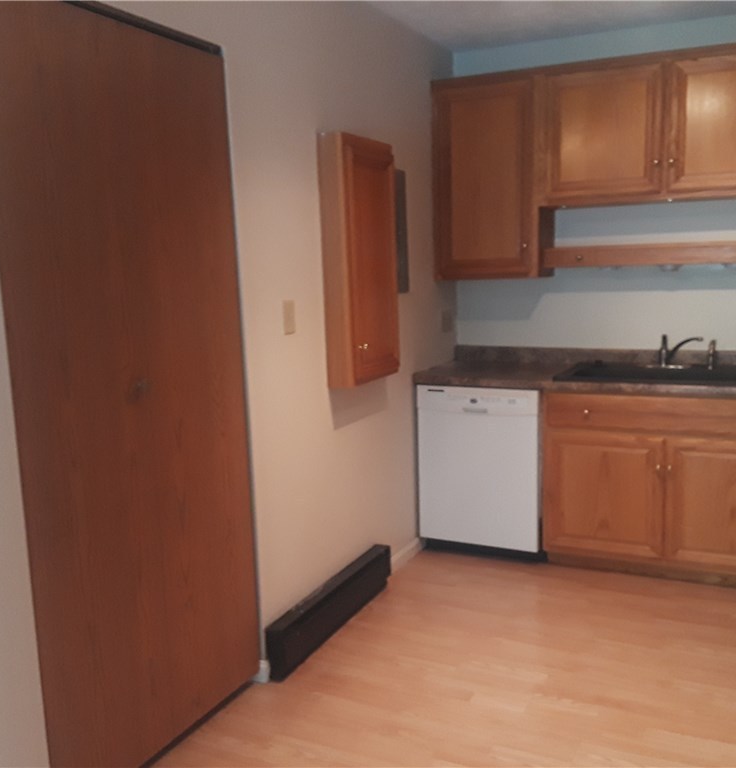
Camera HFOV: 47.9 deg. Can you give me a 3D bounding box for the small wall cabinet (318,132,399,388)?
[{"bbox_3d":[-0.023,-0.491,3.345,0.110,0.957,0.449,2,9,26],"label":"small wall cabinet"}]

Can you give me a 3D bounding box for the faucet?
[{"bbox_3d":[1.486,-0.154,3.939,0.205,0.155,0.055,4,10,36],"label":"faucet"}]

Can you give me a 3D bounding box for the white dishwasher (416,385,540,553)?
[{"bbox_3d":[0.648,0.372,4.189,0.597,0.794,0.600,2,9,26],"label":"white dishwasher"}]

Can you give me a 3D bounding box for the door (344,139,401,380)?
[{"bbox_3d":[0.021,-0.490,3.329,0.022,0.933,0.439,2,9,26],"label":"door"}]

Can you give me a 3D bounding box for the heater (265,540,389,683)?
[{"bbox_3d":[-0.127,0.878,3.293,0.070,0.183,0.912,2,9,26],"label":"heater"}]

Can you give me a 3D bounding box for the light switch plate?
[{"bbox_3d":[-0.277,-0.241,2.961,0.008,0.116,0.075,2,9,26],"label":"light switch plate"}]

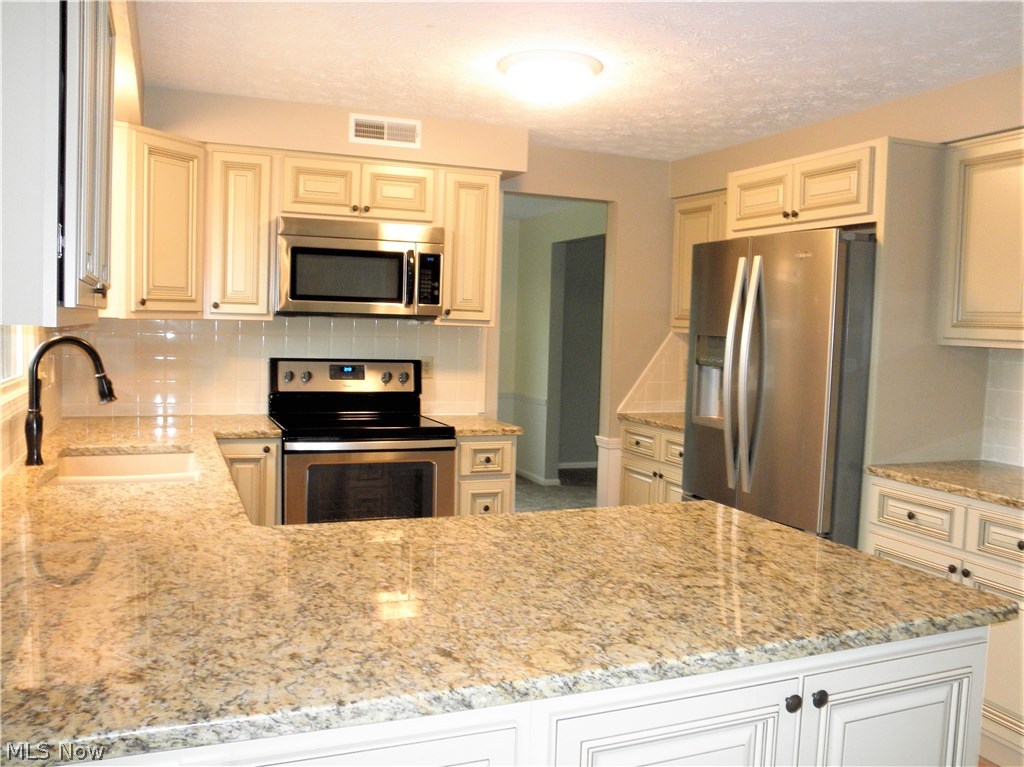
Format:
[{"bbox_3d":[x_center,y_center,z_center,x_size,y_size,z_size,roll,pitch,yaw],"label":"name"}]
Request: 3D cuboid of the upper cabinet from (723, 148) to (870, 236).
[{"bbox_3d":[1.462,-0.795,3.602,0.630,0.305,0.900,0,5,-23],"label":"upper cabinet"}]

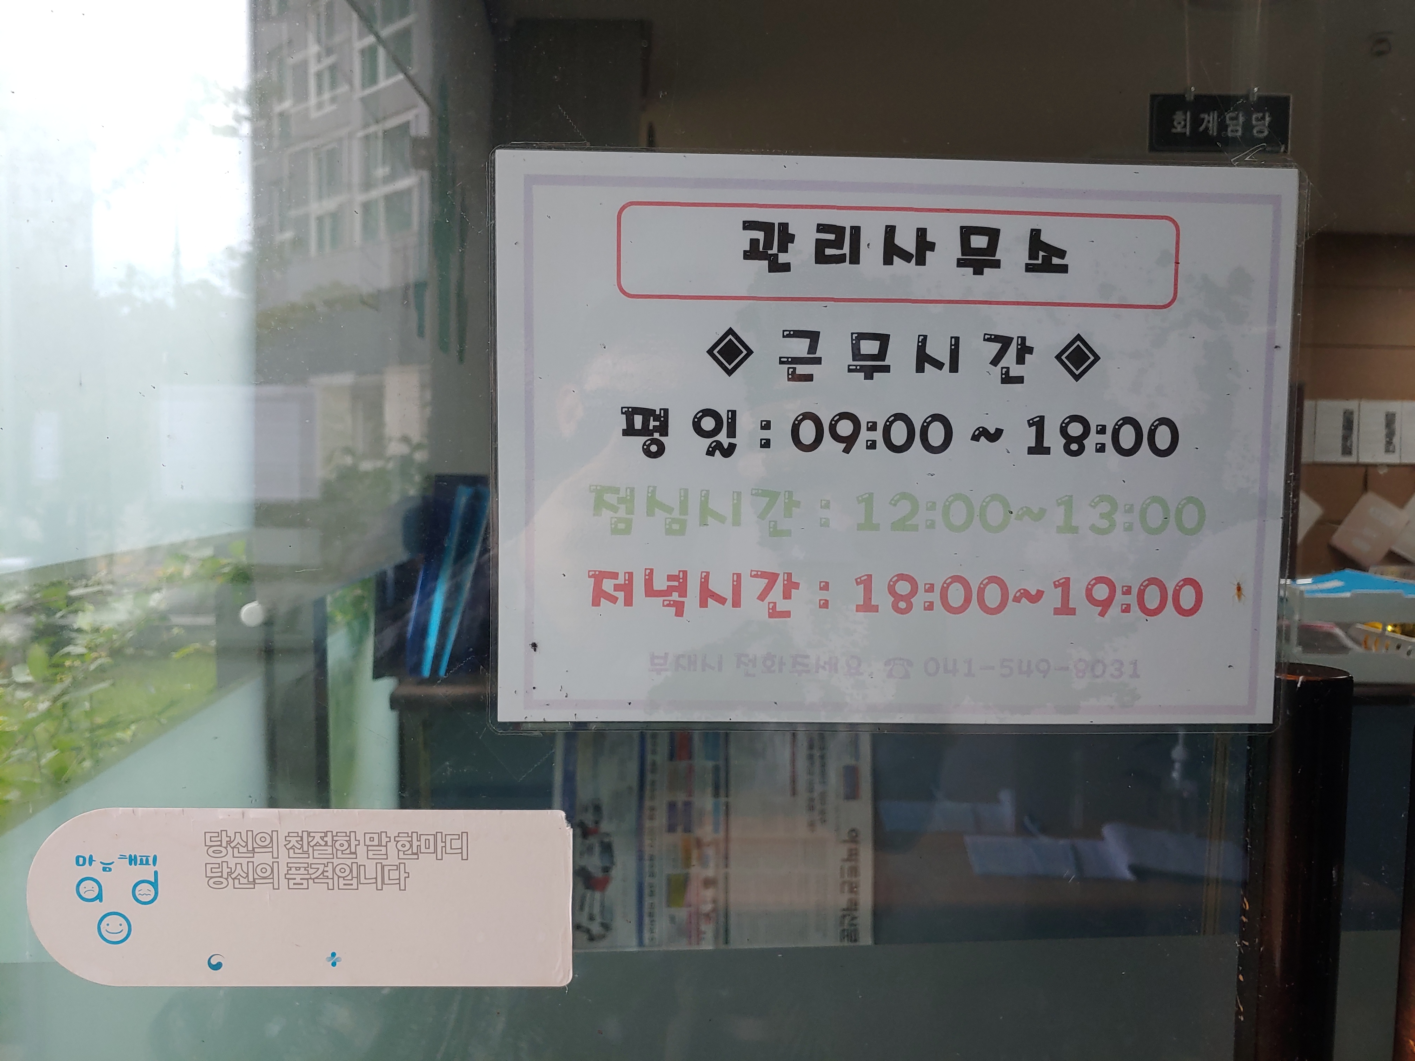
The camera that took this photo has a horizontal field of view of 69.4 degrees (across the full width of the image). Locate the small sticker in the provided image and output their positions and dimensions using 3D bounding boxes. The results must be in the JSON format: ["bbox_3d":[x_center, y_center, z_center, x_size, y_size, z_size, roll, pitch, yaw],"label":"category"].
[{"bbox_3d":[-0.152,0.139,0.384,0.202,0.069,0.004,1,3,-2],"label":"small sticker"}]

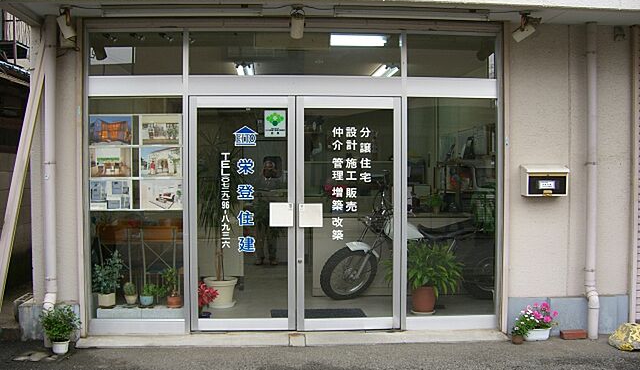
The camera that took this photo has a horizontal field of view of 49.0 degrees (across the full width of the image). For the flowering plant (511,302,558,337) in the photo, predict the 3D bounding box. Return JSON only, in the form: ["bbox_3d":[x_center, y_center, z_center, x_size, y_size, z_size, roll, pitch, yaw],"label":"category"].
[{"bbox_3d":[1.817,1.136,5.943,0.380,0.290,0.270,0,1,-4],"label":"flowering plant"}]

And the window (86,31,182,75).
[{"bbox_3d":[-1.525,-1.089,5.822,0.771,0.363,0.040,0,2,-4],"label":"window"}]

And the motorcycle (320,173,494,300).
[{"bbox_3d":[1.076,0.570,7.704,2.100,1.392,0.780,0,1,-4],"label":"motorcycle"}]

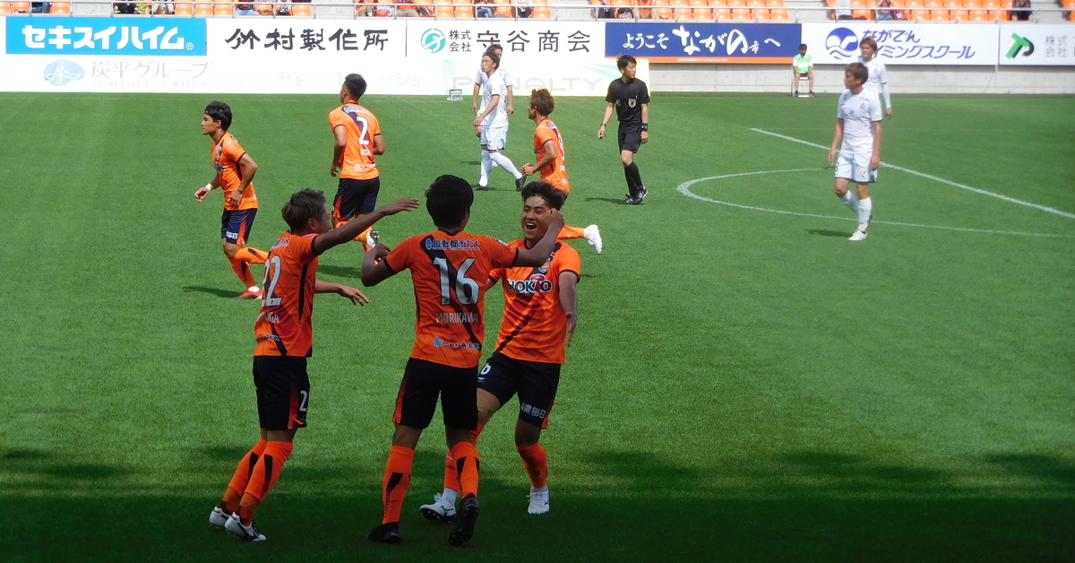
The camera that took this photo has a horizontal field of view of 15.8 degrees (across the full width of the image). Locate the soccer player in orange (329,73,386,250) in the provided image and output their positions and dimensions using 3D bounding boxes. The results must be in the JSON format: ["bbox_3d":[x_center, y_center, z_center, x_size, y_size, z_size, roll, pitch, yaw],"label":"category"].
[{"bbox_3d":[-1.559,-0.920,33.360,0.460,1.730,0.540,-2,5,-30],"label":"soccer player in orange"}]

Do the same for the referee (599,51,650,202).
[{"bbox_3d":[0.988,-1.730,43.927,0.550,1.668,0.410,2,5,18],"label":"referee"}]

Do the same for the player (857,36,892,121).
[{"bbox_3d":[4.269,-2.241,49.927,0.520,1.794,0.400,2,5,16],"label":"player"}]

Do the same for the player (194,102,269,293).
[{"bbox_3d":[-2.417,-0.663,31.122,0.670,1.568,0.470,-1,5,-17],"label":"player"}]

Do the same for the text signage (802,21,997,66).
[{"bbox_3d":[8.148,-5.326,87.332,4.494,0.907,0.080,0,5,-5],"label":"text signage"}]

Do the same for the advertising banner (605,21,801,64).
[{"bbox_3d":[3.721,-5.327,86.919,4.427,0.895,0.080,0,5,-5],"label":"advertising banner"}]

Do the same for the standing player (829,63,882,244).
[{"bbox_3d":[3.149,-1.292,38.387,0.510,1.746,0.400,2,5,19],"label":"standing player"}]

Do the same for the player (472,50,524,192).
[{"bbox_3d":[-0.461,-1.890,45.910,0.620,1.632,0.440,-2,5,-25],"label":"player"}]

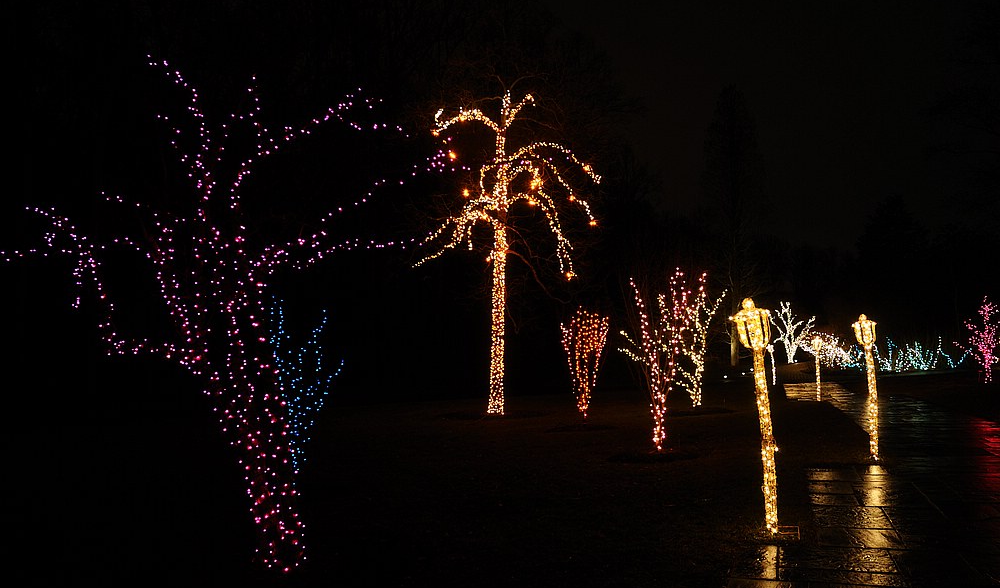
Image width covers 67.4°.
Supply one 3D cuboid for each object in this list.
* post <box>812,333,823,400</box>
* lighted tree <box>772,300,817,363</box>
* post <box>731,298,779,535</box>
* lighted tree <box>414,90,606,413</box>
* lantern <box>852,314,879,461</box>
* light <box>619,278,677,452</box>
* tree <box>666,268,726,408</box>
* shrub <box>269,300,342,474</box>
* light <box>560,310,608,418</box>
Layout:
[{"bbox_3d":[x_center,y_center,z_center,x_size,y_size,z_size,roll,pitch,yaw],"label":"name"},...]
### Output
[{"bbox_3d":[10.218,2.370,24.188,0.355,2.122,0.355,0,-5,0],"label":"post"},{"bbox_3d":[17.556,2.334,44.956,2.881,3.898,2.593,0,-5,0],"label":"lighted tree"},{"bbox_3d":[2.314,1.088,6.762,0.361,2.101,0.343,-3,-5,0],"label":"post"},{"bbox_3d":[0.217,-1.123,19.419,4.771,8.515,4.294,0,-5,0],"label":"lighted tree"},{"bbox_3d":[5.528,1.405,11.322,0.370,2.192,0.363,-1,-5,0],"label":"lantern"},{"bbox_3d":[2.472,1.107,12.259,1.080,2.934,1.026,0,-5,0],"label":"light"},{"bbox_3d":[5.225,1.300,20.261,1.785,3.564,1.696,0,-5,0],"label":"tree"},{"bbox_3d":[-2.538,1.234,9.865,0.975,2.302,0.877,0,-5,0],"label":"shrub"},{"bbox_3d":[1.938,1.630,17.280,1.107,2.688,1.052,0,-5,0],"label":"light"}]

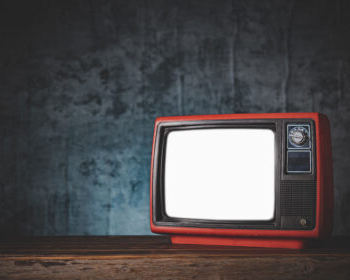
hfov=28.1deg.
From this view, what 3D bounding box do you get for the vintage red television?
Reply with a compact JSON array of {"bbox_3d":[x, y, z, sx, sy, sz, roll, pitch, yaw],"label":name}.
[{"bbox_3d":[0.191,0.110,1.842,0.420,0.323,0.311,-1,-4,20],"label":"vintage red television"}]

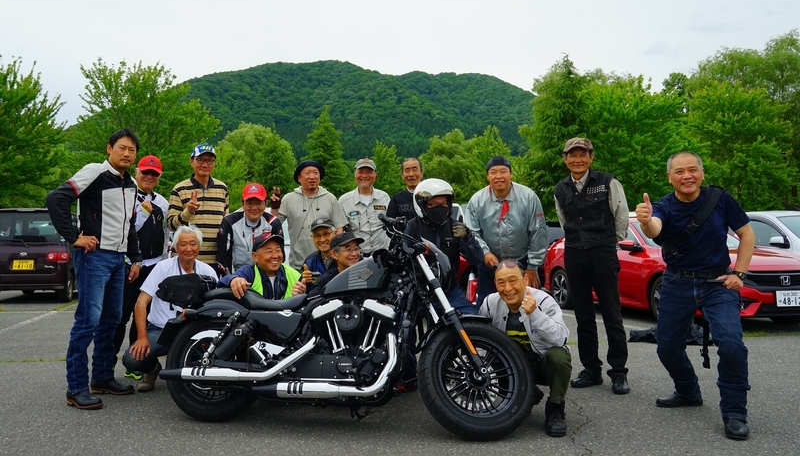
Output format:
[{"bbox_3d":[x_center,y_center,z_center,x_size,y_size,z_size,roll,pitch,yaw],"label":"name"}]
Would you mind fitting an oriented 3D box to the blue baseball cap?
[{"bbox_3d":[-1.440,-0.566,3.920,0.175,0.120,0.250,2,3,-30],"label":"blue baseball cap"}]

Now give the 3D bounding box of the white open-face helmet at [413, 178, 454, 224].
[{"bbox_3d":[0.204,-0.173,3.300,0.255,0.265,0.310,0,9,-18],"label":"white open-face helmet"}]

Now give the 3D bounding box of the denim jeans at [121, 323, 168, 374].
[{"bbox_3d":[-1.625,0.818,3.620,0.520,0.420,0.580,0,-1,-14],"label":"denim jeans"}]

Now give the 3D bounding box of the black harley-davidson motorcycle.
[{"bbox_3d":[-0.365,0.525,2.950,2.160,1.160,0.860,0,-1,10],"label":"black harley-davidson motorcycle"}]

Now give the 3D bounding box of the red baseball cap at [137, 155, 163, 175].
[{"bbox_3d":[-1.806,-0.451,3.850,0.180,0.145,0.260,1,8,-36],"label":"red baseball cap"}]

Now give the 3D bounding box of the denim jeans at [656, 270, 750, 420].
[{"bbox_3d":[1.785,0.650,3.150,0.480,0.810,0.480,0,-2,34],"label":"denim jeans"}]

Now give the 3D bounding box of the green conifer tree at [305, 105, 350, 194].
[{"bbox_3d":[-3.675,-2.296,27.046,2.800,7.600,2.800,0,-1,0],"label":"green conifer tree"}]

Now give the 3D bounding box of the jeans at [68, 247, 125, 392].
[{"bbox_3d":[-1.955,0.590,3.430,0.320,0.920,0.370,0,-1,23],"label":"jeans"}]

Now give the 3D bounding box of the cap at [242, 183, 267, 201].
[{"bbox_3d":[-1.028,-0.252,3.780,0.178,0.140,0.260,0,9,-12],"label":"cap"}]

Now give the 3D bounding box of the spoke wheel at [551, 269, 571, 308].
[{"bbox_3d":[2.699,1.003,8.700,0.230,0.640,0.640,1,-1,-9],"label":"spoke wheel"}]

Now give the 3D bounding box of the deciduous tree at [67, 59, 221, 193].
[{"bbox_3d":[-8.192,-2.016,17.039,4.800,6.710,4.800,0,-1,0],"label":"deciduous tree"}]

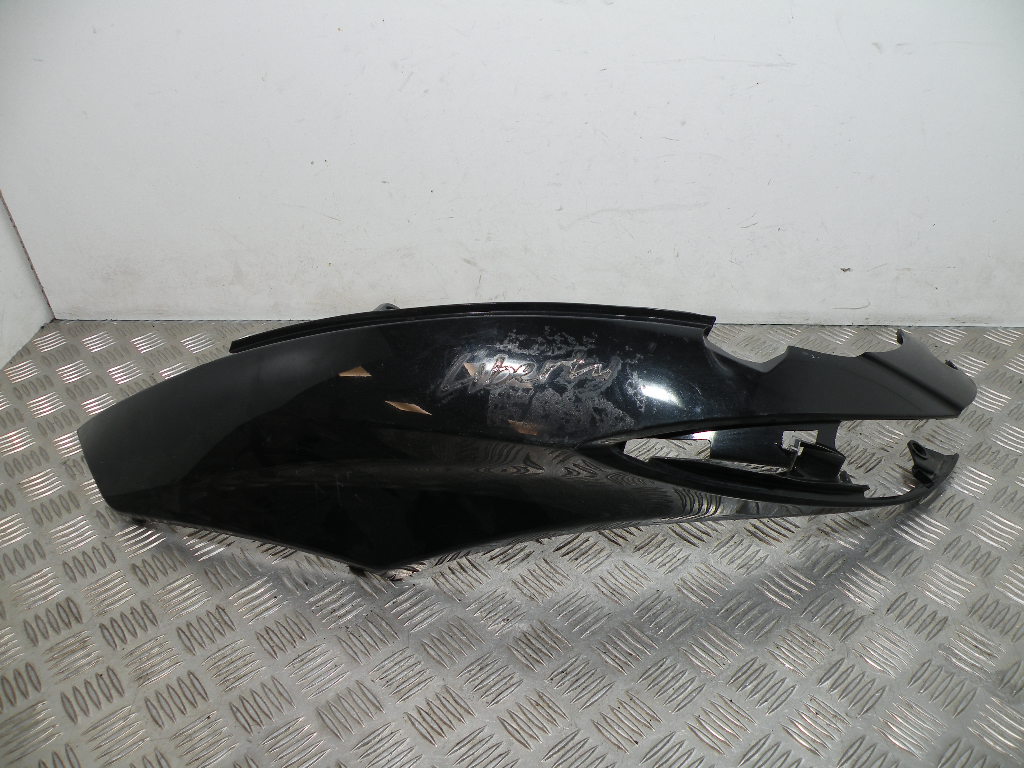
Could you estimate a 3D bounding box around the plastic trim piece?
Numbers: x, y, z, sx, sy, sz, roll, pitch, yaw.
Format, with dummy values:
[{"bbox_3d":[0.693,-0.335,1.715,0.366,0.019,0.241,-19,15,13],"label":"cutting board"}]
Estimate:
[{"bbox_3d":[0.013,0.038,0.668,0.725,0.130,0.225,-1,69,0],"label":"plastic trim piece"}]

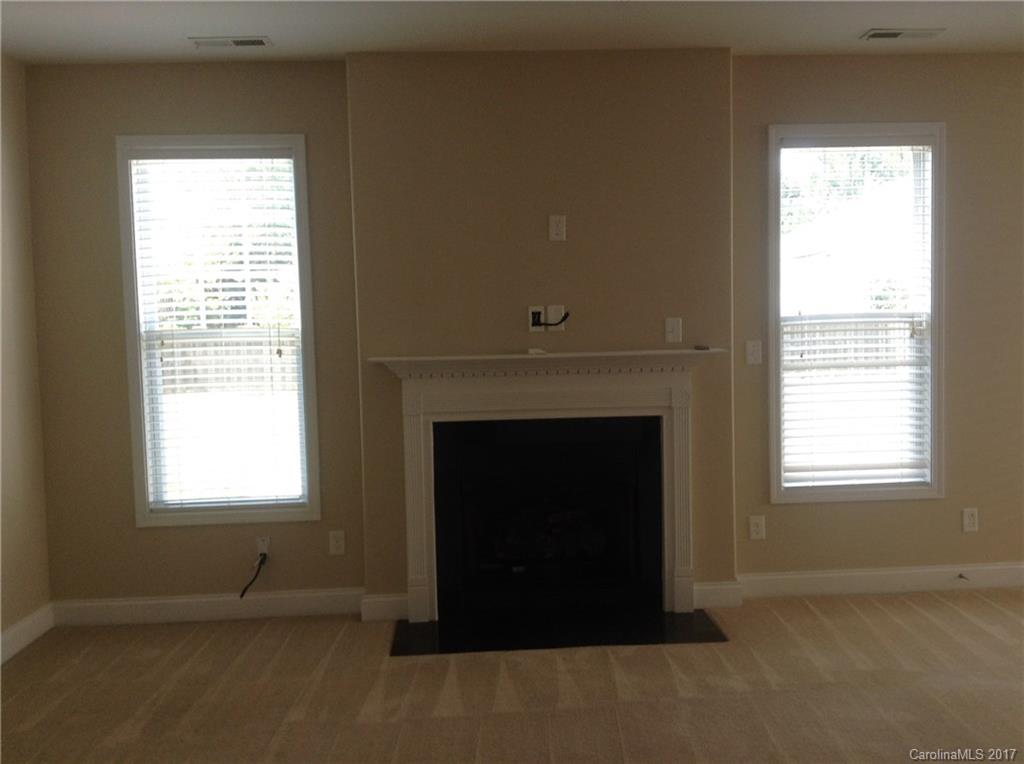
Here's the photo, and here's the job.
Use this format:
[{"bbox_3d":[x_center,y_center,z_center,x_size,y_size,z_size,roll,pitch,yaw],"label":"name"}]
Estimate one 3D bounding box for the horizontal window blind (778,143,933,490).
[{"bbox_3d":[1.740,-0.327,4.953,0.786,1.744,0.050,-2,4,-3],"label":"horizontal window blind"}]

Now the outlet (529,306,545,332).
[{"bbox_3d":[0.121,-0.304,4.706,0.072,0.117,0.014,-2,4,-3],"label":"outlet"}]

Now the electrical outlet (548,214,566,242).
[{"bbox_3d":[0.220,-0.733,4.658,0.072,0.116,0.010,-2,4,-3],"label":"electrical outlet"}]

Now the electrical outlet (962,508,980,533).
[{"bbox_3d":[2.357,0.711,5.011,0.072,0.116,0.010,-2,4,-3],"label":"electrical outlet"}]

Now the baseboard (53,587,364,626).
[{"bbox_3d":[-1.486,1.116,4.808,1.510,0.123,0.018,-2,4,-3],"label":"baseboard"}]

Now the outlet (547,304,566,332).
[{"bbox_3d":[0.214,-0.304,4.683,0.072,0.117,0.010,-2,4,-3],"label":"outlet"}]

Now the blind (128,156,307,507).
[{"bbox_3d":[-1.437,-0.242,4.803,0.788,1.740,0.055,-2,4,-3],"label":"blind"}]

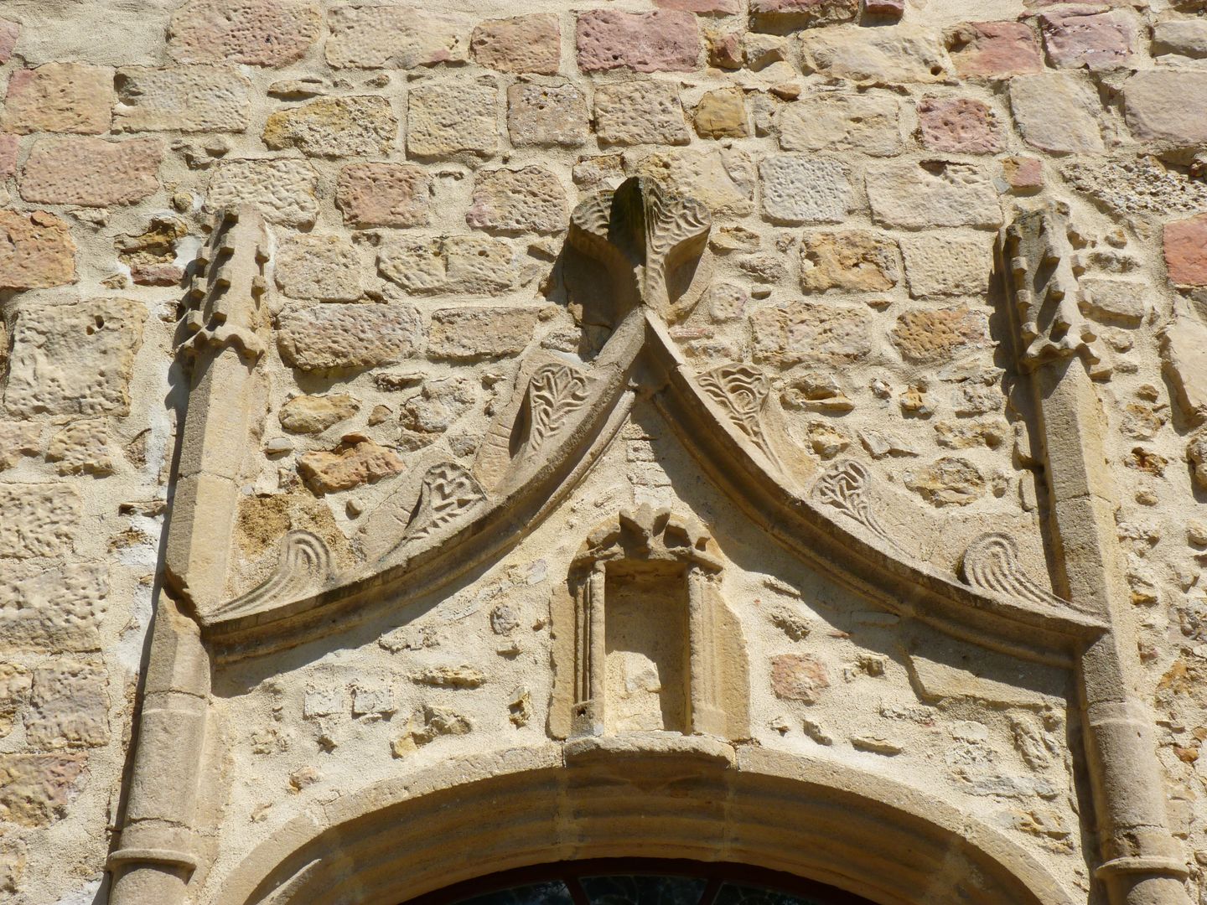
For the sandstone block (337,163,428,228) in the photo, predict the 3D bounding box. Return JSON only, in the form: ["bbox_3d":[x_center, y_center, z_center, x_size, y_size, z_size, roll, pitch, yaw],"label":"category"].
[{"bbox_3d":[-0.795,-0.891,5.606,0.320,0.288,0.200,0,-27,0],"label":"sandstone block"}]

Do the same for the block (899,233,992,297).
[{"bbox_3d":[1.072,-0.548,4.879,0.292,0.242,0.170,0,-27,0],"label":"block"}]

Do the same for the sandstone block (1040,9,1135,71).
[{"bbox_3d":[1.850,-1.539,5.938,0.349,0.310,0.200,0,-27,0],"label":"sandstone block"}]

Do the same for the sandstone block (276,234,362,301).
[{"bbox_3d":[-0.893,-0.535,4.911,0.266,0.255,0.200,0,-28,0],"label":"sandstone block"}]

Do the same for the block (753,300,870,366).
[{"bbox_3d":[0.634,-0.320,4.766,0.372,0.233,0.180,0,-27,0],"label":"block"}]

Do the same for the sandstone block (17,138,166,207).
[{"bbox_3d":[-1.668,-0.858,5.106,0.444,0.289,0.240,0,-28,0],"label":"sandstone block"}]

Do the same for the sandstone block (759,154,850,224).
[{"bbox_3d":[0.652,-0.806,5.014,0.294,0.282,0.170,0,-27,0],"label":"sandstone block"}]

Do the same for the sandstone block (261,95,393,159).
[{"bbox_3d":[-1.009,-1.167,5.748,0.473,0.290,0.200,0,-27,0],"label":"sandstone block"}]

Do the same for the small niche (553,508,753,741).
[{"bbox_3d":[0.125,0.505,4.321,0.534,0.699,0.300,0,-28,0],"label":"small niche"}]

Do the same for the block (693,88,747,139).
[{"bbox_3d":[0.391,-1.093,5.146,0.178,0.211,0.140,0,-27,0],"label":"block"}]

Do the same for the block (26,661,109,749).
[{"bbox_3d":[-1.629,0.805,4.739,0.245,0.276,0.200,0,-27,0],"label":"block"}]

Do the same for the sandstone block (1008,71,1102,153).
[{"bbox_3d":[1.510,-1.081,5.214,0.300,0.348,0.220,0,-28,0],"label":"sandstone block"}]

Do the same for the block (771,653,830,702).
[{"bbox_3d":[0.535,0.647,4.246,0.159,0.143,0.140,0,-28,0],"label":"block"}]

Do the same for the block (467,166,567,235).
[{"bbox_3d":[-0.278,-0.763,5.044,0.320,0.272,0.220,0,-28,0],"label":"block"}]

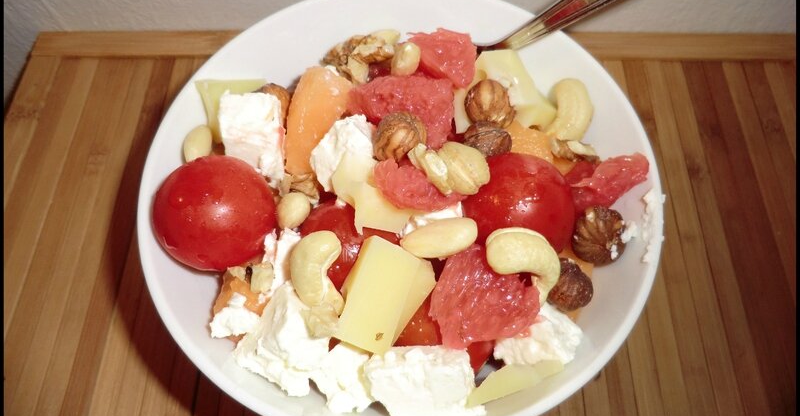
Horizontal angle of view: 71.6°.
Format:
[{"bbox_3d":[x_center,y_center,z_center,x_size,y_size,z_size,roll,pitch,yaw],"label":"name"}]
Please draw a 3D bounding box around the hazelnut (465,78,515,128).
[{"bbox_3d":[0.030,-0.035,0.188,0.015,0.015,0.015,4,64,2],"label":"hazelnut"}]

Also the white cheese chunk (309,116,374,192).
[{"bbox_3d":[-0.018,-0.017,0.169,0.018,0.016,0.018,-27,67,-13],"label":"white cheese chunk"}]

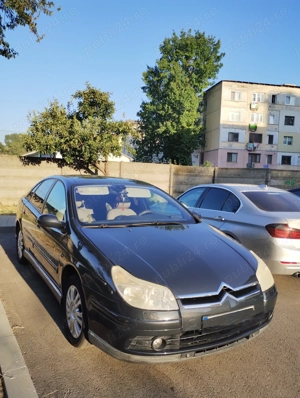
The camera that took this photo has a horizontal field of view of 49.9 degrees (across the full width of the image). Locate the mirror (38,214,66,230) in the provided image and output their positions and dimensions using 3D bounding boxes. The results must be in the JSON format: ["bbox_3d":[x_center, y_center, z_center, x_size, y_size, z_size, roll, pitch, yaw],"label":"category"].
[{"bbox_3d":[-0.970,0.226,3.157,0.250,0.160,0.140,1,5,-31],"label":"mirror"}]

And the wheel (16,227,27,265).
[{"bbox_3d":[-1.986,0.727,5.140,0.210,0.640,0.640,1,5,-31],"label":"wheel"}]

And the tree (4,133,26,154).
[{"bbox_3d":[-19.890,-6.383,48.247,5.000,7.055,5.000,3,4,0],"label":"tree"}]

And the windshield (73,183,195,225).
[{"bbox_3d":[-0.217,0.042,3.692,1.430,0.150,0.977,1,29,-31],"label":"windshield"}]

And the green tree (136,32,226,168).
[{"bbox_3d":[2.562,-7.614,28.505,7.600,14.429,7.200,3,4,0],"label":"green tree"}]

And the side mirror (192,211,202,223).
[{"bbox_3d":[0.601,0.242,4.116,0.250,0.160,0.140,1,5,-31],"label":"side mirror"}]

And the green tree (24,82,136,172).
[{"bbox_3d":[-2.342,-1.741,11.157,3.800,4.482,3.500,3,4,0],"label":"green tree"}]

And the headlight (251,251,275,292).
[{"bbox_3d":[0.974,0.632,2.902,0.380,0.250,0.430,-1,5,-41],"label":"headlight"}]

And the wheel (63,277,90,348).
[{"bbox_3d":[-0.573,0.965,2.792,0.210,0.640,0.640,1,5,-31],"label":"wheel"}]

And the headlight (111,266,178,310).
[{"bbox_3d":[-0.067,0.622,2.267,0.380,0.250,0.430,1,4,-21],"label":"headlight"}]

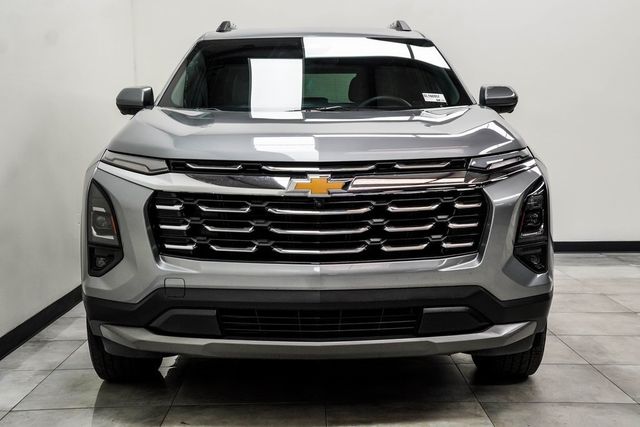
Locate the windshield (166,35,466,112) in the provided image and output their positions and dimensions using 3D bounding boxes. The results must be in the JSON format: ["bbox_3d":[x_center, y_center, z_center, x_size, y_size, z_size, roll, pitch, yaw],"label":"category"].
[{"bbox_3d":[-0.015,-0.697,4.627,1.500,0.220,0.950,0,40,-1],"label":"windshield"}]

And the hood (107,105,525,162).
[{"bbox_3d":[-0.010,-0.329,3.736,1.570,0.220,1.200,0,5,-1],"label":"hood"}]

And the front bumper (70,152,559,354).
[{"bbox_3d":[-0.010,0.143,3.385,1.850,0.690,0.600,0,5,-1],"label":"front bumper"}]

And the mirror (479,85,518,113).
[{"bbox_3d":[0.915,-0.587,4.747,0.215,0.155,0.150,0,5,-1],"label":"mirror"}]

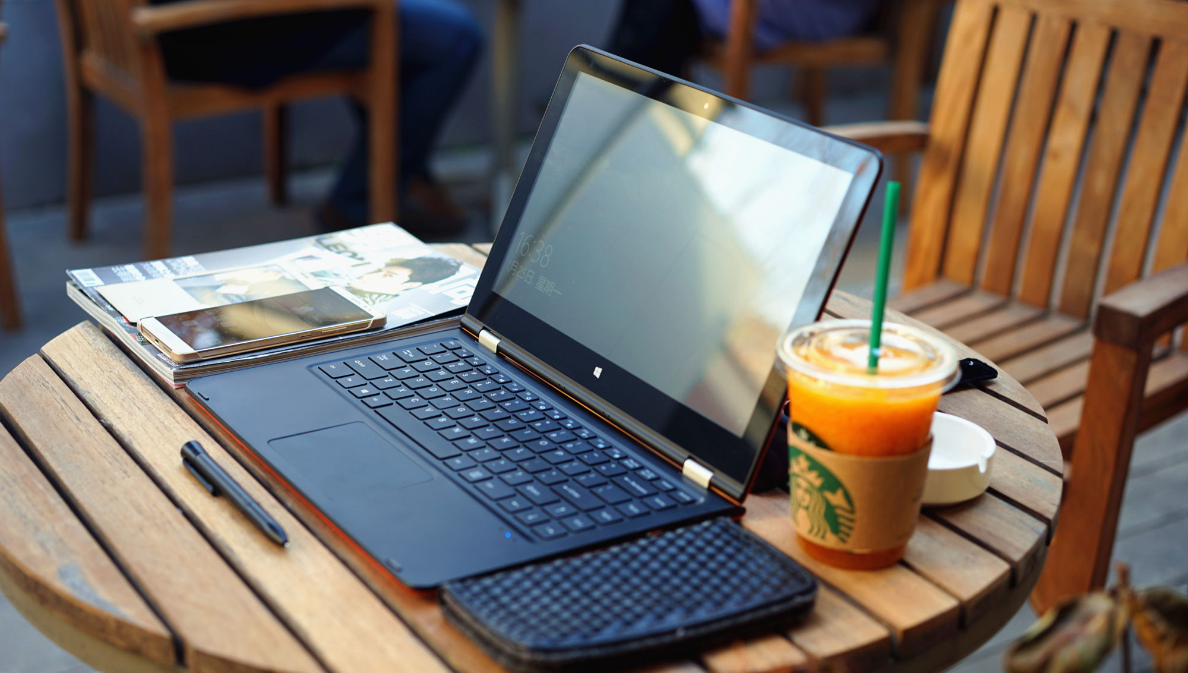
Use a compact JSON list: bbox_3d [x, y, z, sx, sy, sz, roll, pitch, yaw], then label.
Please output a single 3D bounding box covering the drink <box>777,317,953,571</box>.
[{"bbox_3d":[0.149,0.064,1.017,0.102,0.117,0.102,2,20,-1],"label":"drink"}]

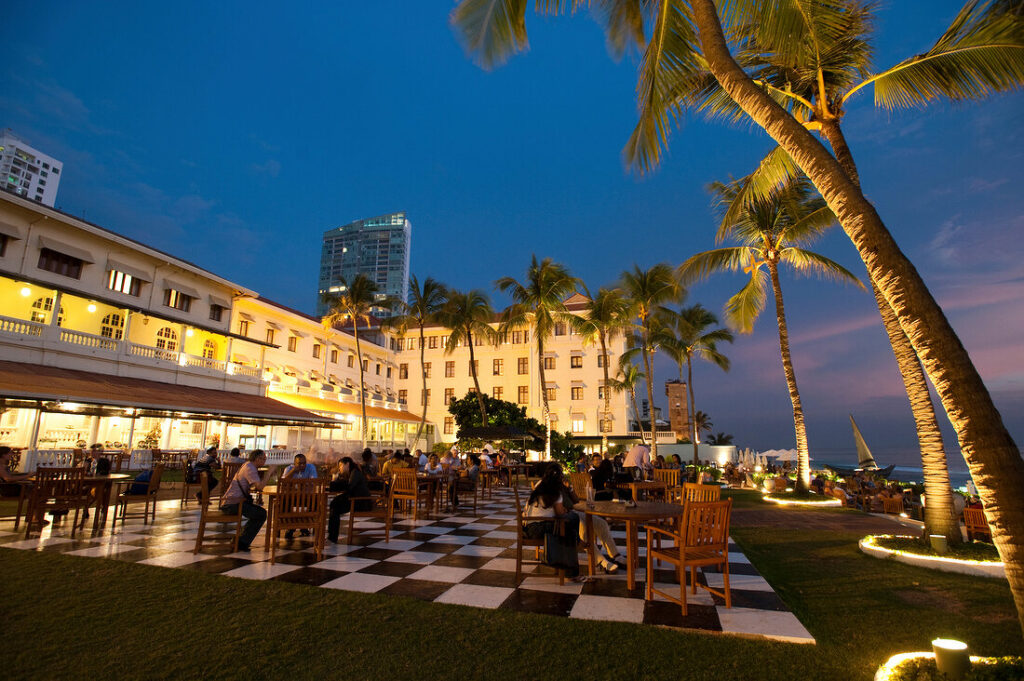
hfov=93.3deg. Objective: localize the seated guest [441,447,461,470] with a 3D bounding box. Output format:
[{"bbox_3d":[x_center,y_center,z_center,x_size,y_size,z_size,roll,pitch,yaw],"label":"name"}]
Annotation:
[{"bbox_3d":[-1.344,3.074,10.788,0.520,1.280,0.800,7,-14,-26],"label":"seated guest"}]

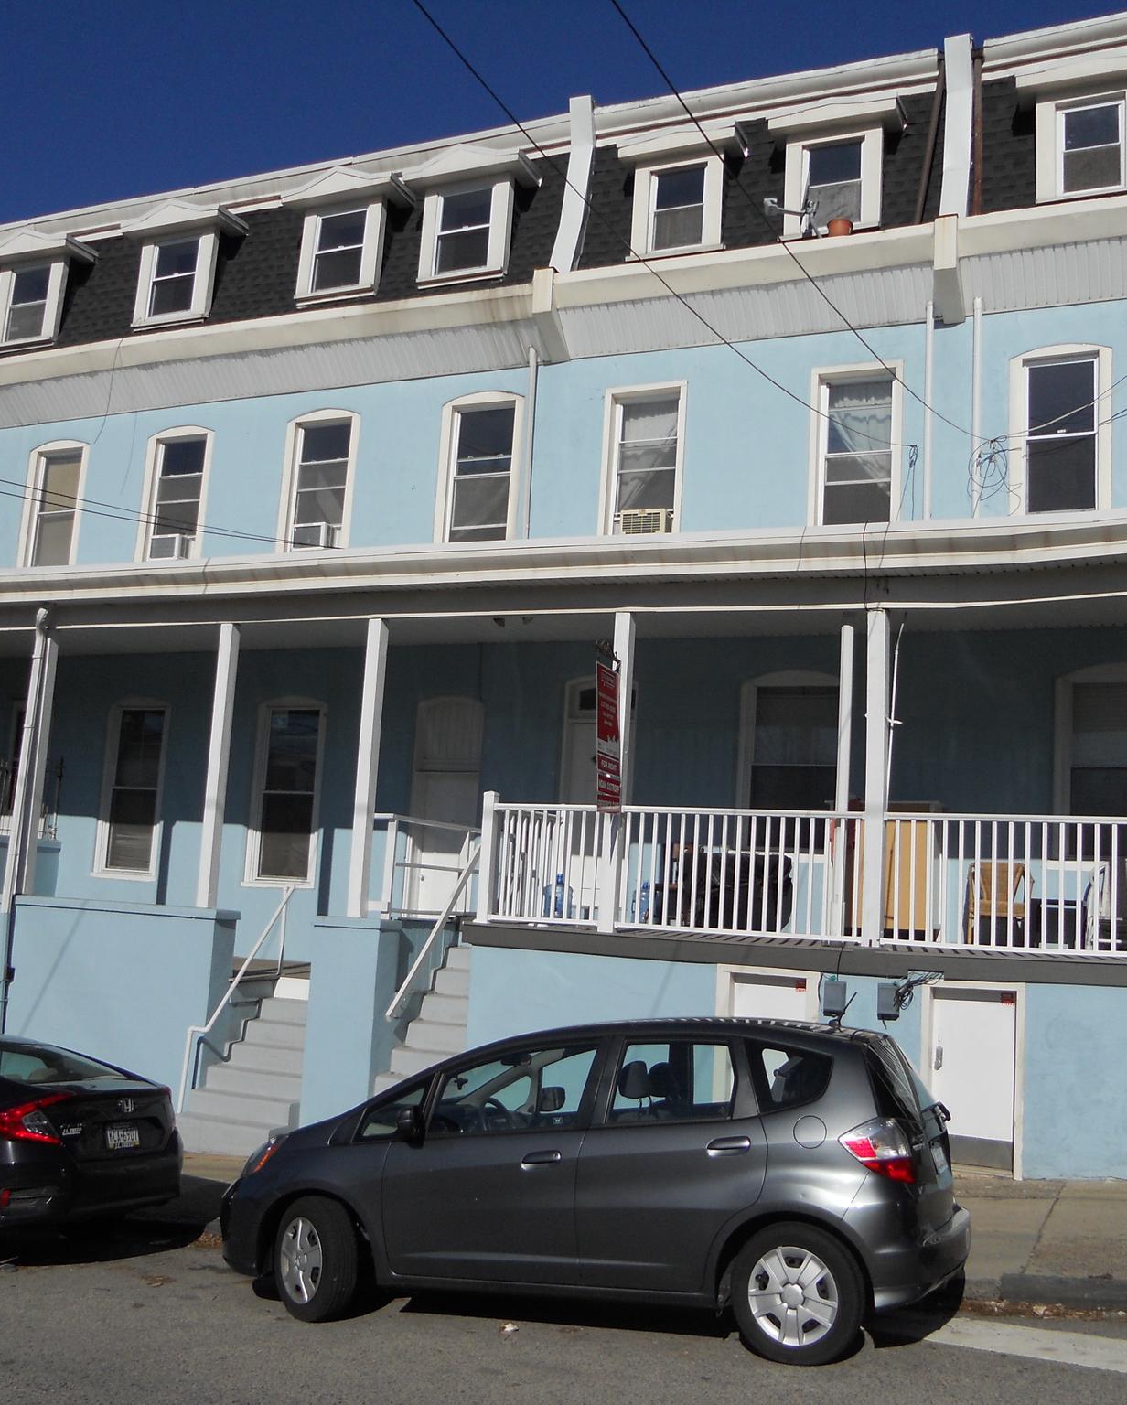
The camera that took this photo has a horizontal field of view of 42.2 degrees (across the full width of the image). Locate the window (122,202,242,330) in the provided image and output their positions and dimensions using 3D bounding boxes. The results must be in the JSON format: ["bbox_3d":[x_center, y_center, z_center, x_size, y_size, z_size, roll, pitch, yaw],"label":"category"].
[{"bbox_3d":[-4.937,-5.547,18.920,1.545,1.656,0.650,-1,-8,24],"label":"window"}]

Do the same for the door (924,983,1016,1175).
[{"bbox_3d":[2.942,2.671,10.518,0.689,1.328,0.160,-1,-8,24],"label":"door"}]

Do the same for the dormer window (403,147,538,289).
[{"bbox_3d":[-1.062,-5.606,17.171,1.555,1.679,0.650,-1,-8,24],"label":"dormer window"}]

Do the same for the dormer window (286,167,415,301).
[{"bbox_3d":[-2.620,-5.592,17.876,1.538,1.719,0.650,-1,-8,24],"label":"dormer window"}]

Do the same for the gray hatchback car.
[{"bbox_3d":[0.084,2.470,7.893,4.105,1.525,1.695,-4,-12,20],"label":"gray hatchback car"}]

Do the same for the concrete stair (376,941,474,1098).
[{"bbox_3d":[-0.997,3.013,12.767,0.911,1.670,1.950,-1,-8,24],"label":"concrete stair"}]

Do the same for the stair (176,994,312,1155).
[{"bbox_3d":[-2.642,3.370,13.248,1.092,1.268,1.430,-1,-8,24],"label":"stair"}]

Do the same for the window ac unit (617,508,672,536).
[{"bbox_3d":[0.915,-1.853,15.587,0.520,0.340,0.450,-1,-8,24],"label":"window ac unit"}]

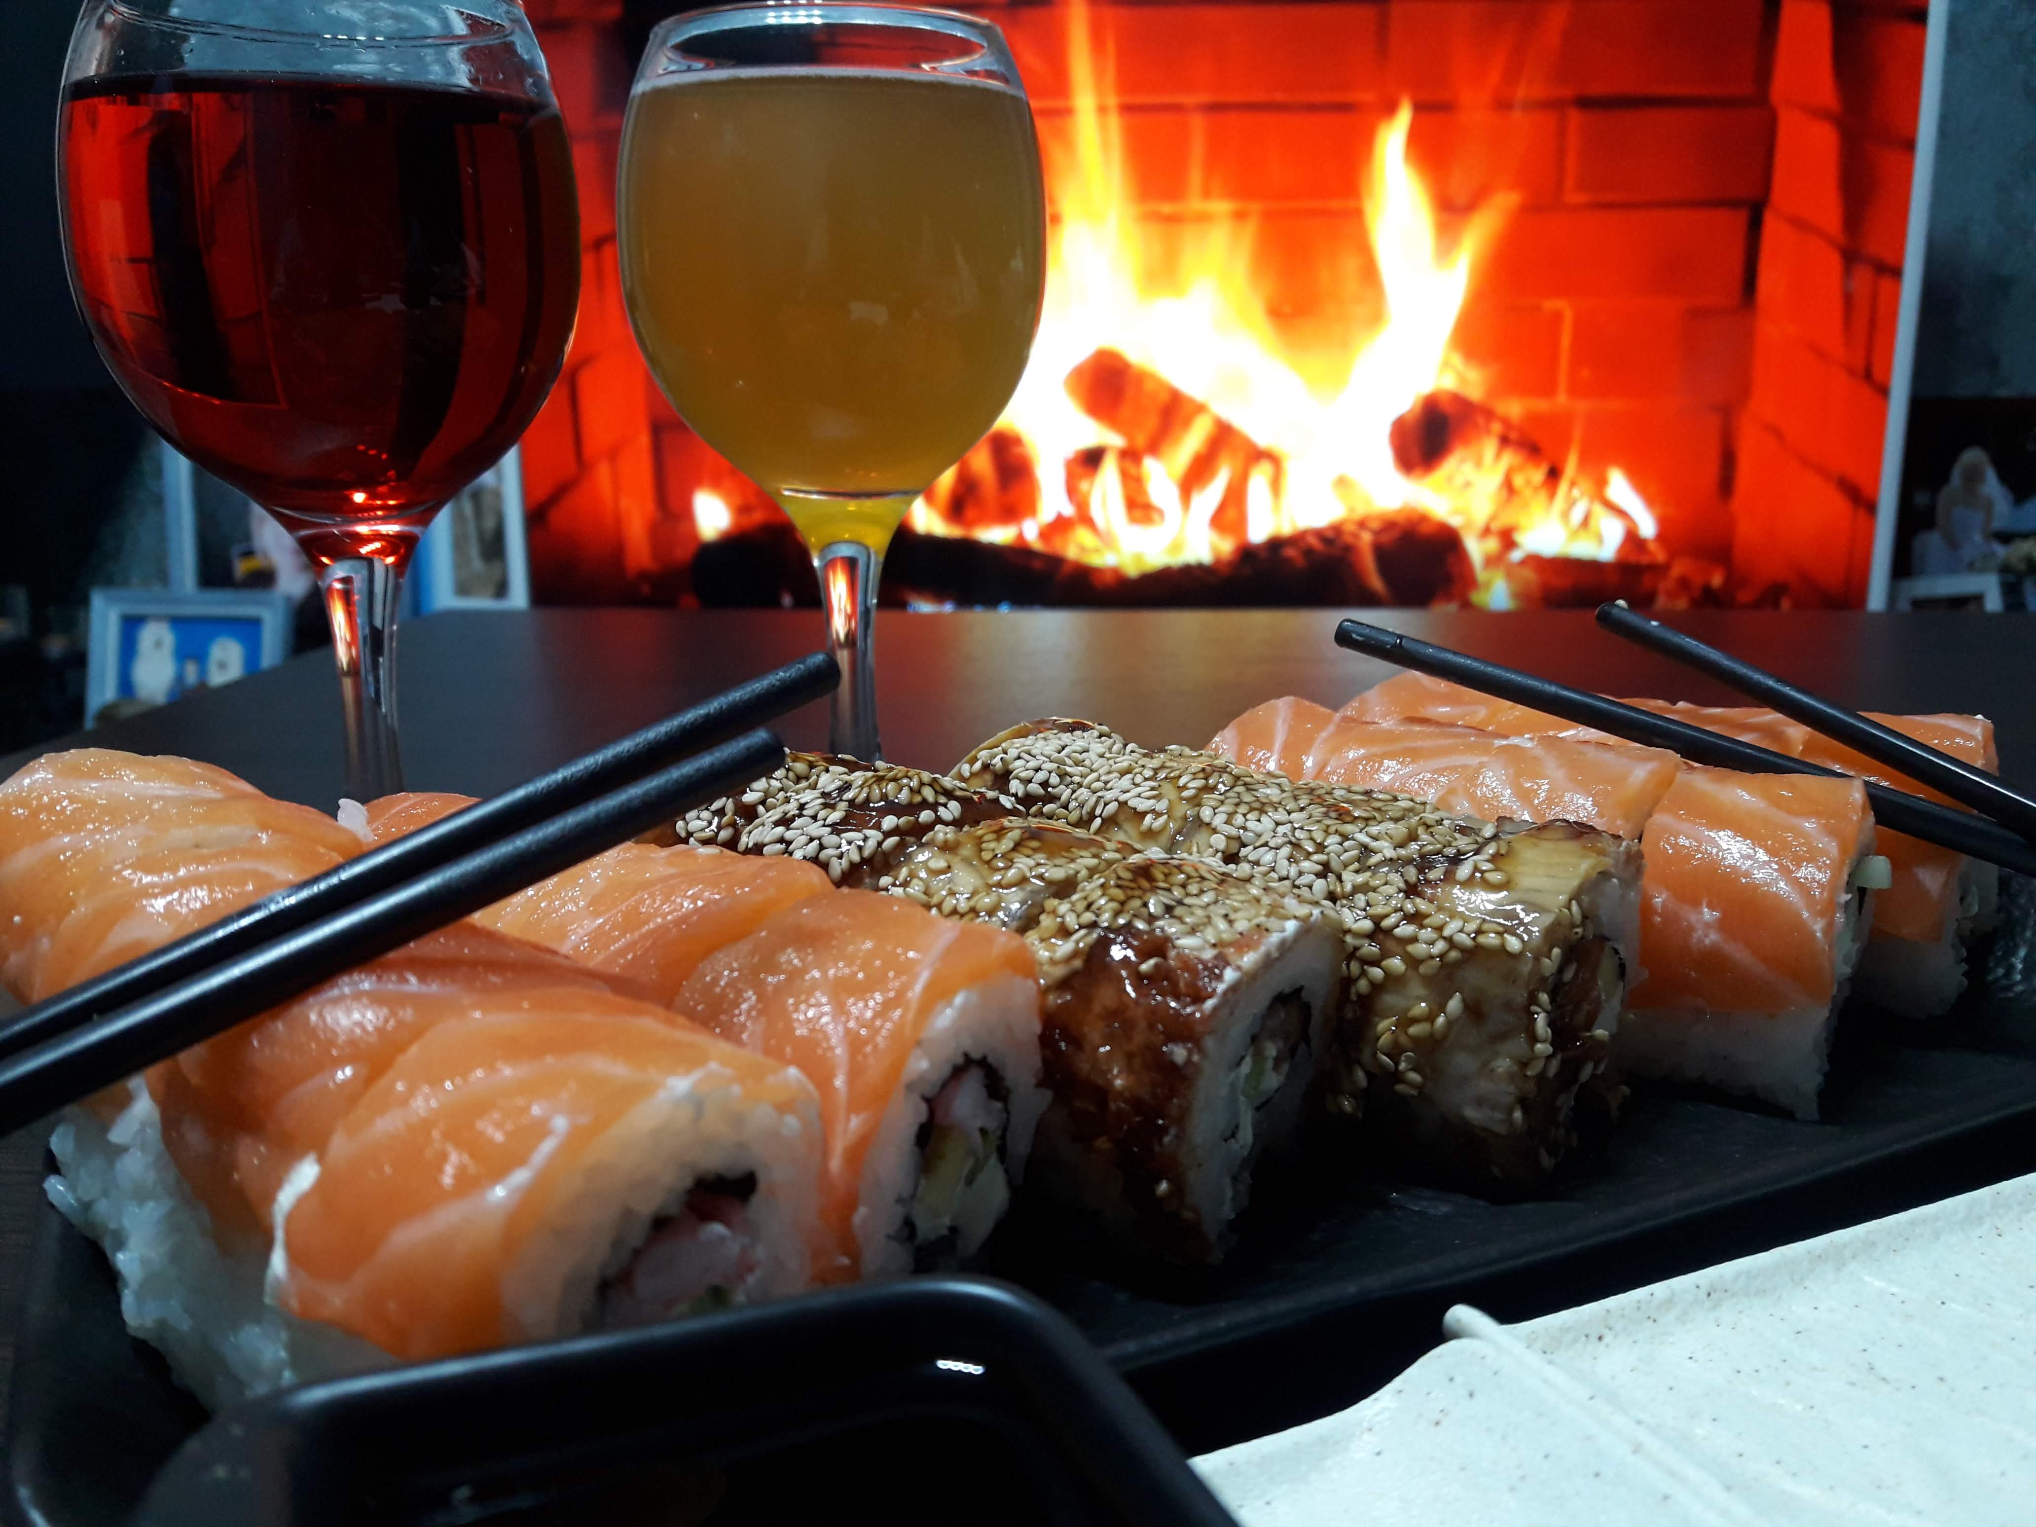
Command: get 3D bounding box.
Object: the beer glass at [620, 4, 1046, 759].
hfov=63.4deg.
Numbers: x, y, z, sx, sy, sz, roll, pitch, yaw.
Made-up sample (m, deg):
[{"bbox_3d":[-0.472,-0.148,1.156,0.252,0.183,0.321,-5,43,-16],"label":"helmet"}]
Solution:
[{"bbox_3d":[-0.034,-0.048,0.313,0.077,0.170,0.077,0,13,0],"label":"beer glass"}]

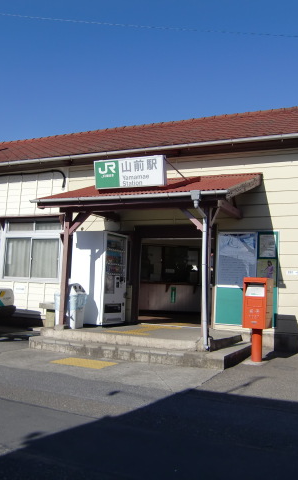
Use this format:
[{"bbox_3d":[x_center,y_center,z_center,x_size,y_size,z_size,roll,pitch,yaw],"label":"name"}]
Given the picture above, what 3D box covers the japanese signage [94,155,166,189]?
[{"bbox_3d":[-0.309,-1.116,8.746,1.320,0.500,0.160,0,-5,25],"label":"japanese signage"}]

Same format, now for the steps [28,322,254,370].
[{"bbox_3d":[0.019,1.772,9.207,3.450,0.340,2.400,0,-5,25],"label":"steps"}]

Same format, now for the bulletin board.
[{"bbox_3d":[1.829,0.730,9.757,1.190,1.800,0.080,0,-5,25],"label":"bulletin board"}]

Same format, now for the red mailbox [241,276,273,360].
[{"bbox_3d":[1.730,1.268,8.198,0.380,1.290,0.450,0,-5,25],"label":"red mailbox"}]

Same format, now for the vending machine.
[{"bbox_3d":[-1.025,0.799,10.844,0.750,1.845,1.000,0,-5,25],"label":"vending machine"}]

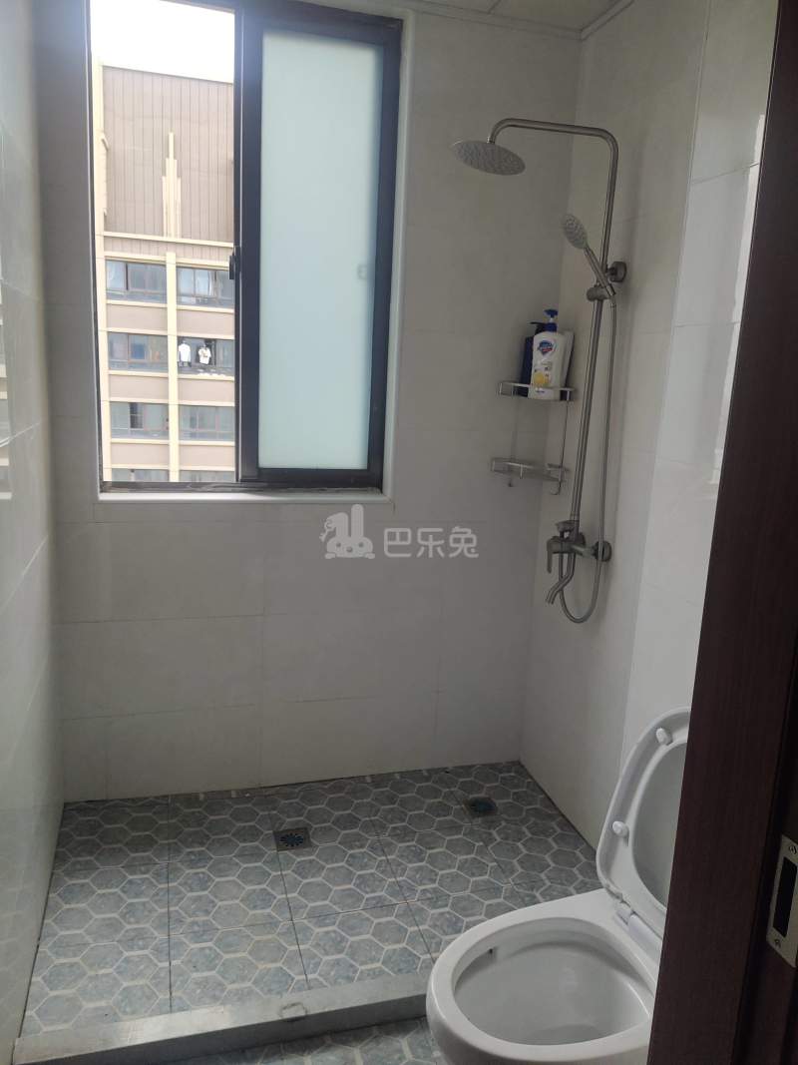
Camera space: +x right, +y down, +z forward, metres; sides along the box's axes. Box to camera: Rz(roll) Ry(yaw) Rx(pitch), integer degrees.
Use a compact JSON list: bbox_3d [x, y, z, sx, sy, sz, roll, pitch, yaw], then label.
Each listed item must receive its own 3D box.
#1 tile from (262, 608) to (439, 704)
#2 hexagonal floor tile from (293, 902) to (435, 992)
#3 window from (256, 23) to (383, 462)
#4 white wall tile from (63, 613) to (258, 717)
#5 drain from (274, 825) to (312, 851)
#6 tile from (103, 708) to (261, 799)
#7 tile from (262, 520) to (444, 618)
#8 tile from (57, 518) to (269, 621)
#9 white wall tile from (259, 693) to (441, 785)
[{"bbox_3d":[-0.148,0.402,2.535,0.600,0.300,0.012,0,12,-18],"label":"tile"},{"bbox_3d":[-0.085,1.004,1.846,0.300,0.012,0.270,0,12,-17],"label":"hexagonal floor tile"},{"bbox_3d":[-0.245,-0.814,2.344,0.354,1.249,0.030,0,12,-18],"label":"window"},{"bbox_3d":[-0.718,0.406,2.349,0.600,0.300,0.012,0,12,-18],"label":"white wall tile"},{"bbox_3d":[-0.313,0.907,2.264,0.100,0.012,0.100,0,12,-17],"label":"drain"},{"bbox_3d":[-0.678,0.691,2.425,0.480,0.283,0.012,0,12,-18],"label":"tile"},{"bbox_3d":[-0.132,0.112,2.476,0.600,0.300,0.010,0,12,-16],"label":"tile"},{"bbox_3d":[-0.701,0.113,2.289,0.600,0.300,0.012,0,12,-18],"label":"tile"},{"bbox_3d":[-0.165,0.691,2.594,0.600,0.290,0.012,0,12,-18],"label":"white wall tile"}]

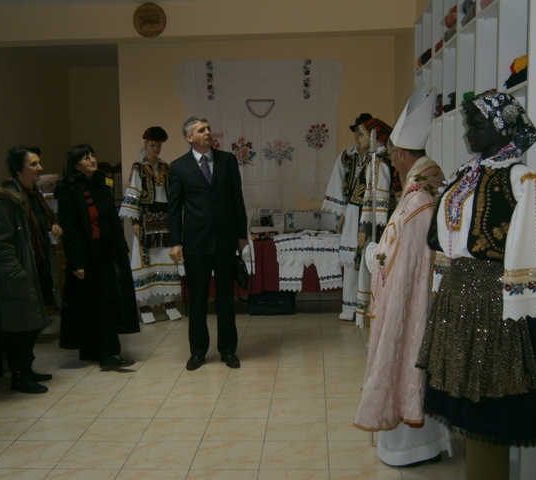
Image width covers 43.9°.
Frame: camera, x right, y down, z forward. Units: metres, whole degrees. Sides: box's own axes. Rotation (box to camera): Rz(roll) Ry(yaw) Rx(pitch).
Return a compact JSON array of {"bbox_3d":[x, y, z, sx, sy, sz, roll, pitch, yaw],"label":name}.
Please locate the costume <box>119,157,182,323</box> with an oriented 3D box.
[{"bbox_3d":[-1.113,-0.061,6.490,0.680,1.420,0.420,-2,6,-14],"label":"costume"}]

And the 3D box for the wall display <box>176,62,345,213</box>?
[{"bbox_3d":[-0.103,-1.144,7.219,1.820,1.600,0.040,0,6,4],"label":"wall display"}]

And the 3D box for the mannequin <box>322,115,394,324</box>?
[{"bbox_3d":[0.860,-0.202,6.260,0.660,1.910,0.420,2,7,30],"label":"mannequin"}]

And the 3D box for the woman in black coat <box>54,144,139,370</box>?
[{"bbox_3d":[-1.284,0.111,4.976,0.480,1.640,0.560,2,7,30],"label":"woman in black coat"}]

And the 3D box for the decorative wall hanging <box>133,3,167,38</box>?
[{"bbox_3d":[-1.036,-1.918,5.817,0.295,0.300,0.030,0,6,4],"label":"decorative wall hanging"}]

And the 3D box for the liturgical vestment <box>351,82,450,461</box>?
[{"bbox_3d":[0.688,0.160,3.279,0.500,1.820,0.620,2,6,27],"label":"liturgical vestment"}]

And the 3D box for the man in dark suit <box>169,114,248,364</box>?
[{"bbox_3d":[-0.448,0.020,4.859,0.570,1.820,0.360,-2,6,-12],"label":"man in dark suit"}]

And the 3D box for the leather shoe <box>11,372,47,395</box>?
[{"bbox_3d":[-1.582,0.932,4.407,0.250,0.125,0.095,1,6,16],"label":"leather shoe"}]

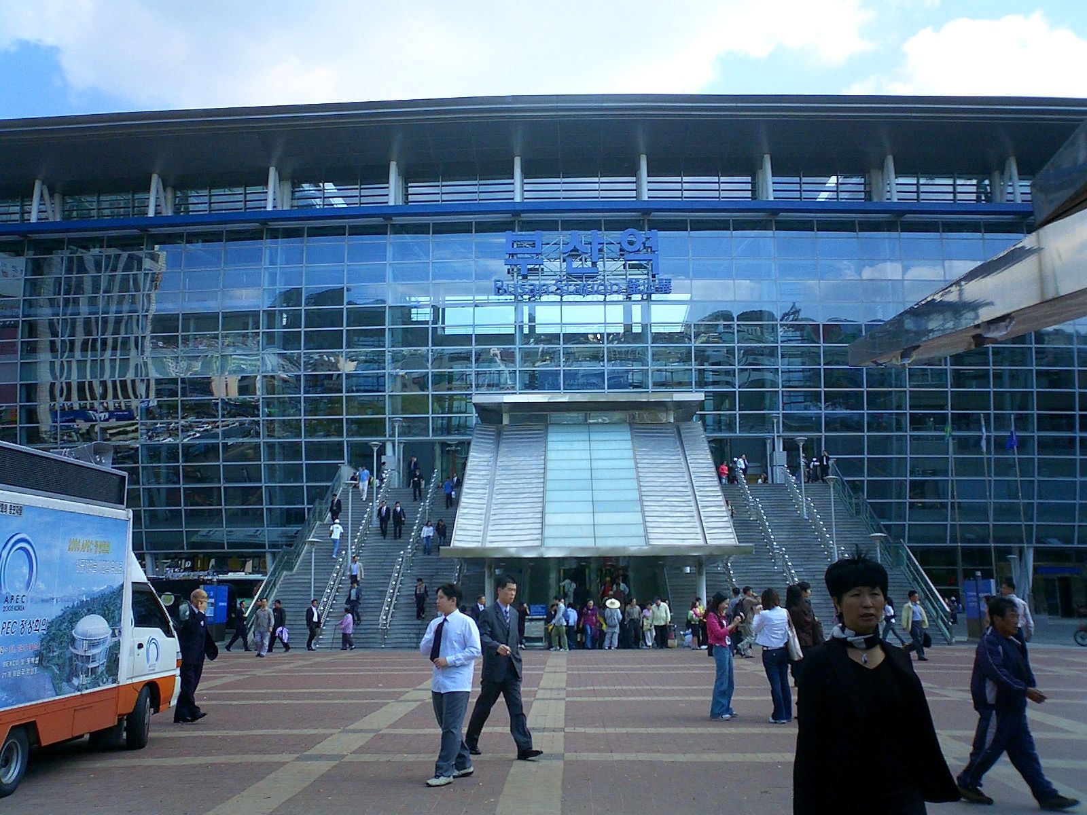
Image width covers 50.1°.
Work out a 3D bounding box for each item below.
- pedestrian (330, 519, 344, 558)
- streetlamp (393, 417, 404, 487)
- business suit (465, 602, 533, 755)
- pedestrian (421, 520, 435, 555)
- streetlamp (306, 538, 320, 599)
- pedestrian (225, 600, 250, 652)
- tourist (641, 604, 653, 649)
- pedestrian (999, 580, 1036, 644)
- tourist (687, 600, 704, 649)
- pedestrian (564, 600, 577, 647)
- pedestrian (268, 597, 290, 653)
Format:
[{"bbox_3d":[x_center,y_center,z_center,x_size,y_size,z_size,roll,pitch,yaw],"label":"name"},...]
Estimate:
[{"bbox_3d":[-8.380,5.328,47.186,0.520,1.660,0.450,-1,-10,0],"label":"pedestrian"},{"bbox_3d":[-7.601,2.431,60.686,0.570,3.800,0.570,-1,-10,0],"label":"streetlamp"},{"bbox_3d":[-0.394,2.710,11.753,0.620,1.448,0.520,-9,-13,40],"label":"business suit"},{"bbox_3d":[-5.060,5.715,51.126,0.560,1.525,0.380,0,-10,-6],"label":"pedestrian"},{"bbox_3d":[-8.016,6.490,40.521,0.560,3.810,0.560,-1,-10,1],"label":"streetlamp"},{"bbox_3d":[-10.260,7.315,38.941,0.800,1.710,0.500,-1,-10,3],"label":"pedestrian"},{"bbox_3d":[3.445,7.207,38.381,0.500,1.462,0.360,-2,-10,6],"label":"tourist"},{"bbox_3d":[6.793,3.369,16.853,0.550,1.780,0.580,-9,-13,41],"label":"pedestrian"},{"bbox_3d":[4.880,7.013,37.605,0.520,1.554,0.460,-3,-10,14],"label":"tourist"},{"bbox_3d":[0.897,7.187,38.337,0.480,1.550,0.380,-1,-10,3],"label":"pedestrian"},{"bbox_3d":[-8.783,7.234,38.678,0.680,1.751,0.500,3,-10,-21],"label":"pedestrian"}]

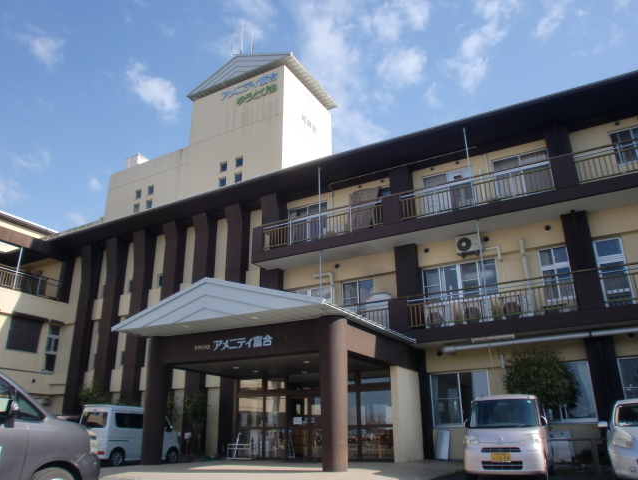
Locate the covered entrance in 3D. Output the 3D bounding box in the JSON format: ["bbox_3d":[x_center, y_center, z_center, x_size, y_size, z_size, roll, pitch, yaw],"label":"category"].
[{"bbox_3d":[-1.144,3.889,14.378,6.300,4.350,6.300,-11,-23,26],"label":"covered entrance"}]

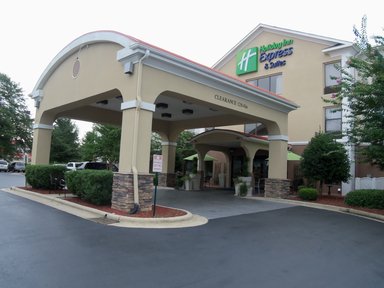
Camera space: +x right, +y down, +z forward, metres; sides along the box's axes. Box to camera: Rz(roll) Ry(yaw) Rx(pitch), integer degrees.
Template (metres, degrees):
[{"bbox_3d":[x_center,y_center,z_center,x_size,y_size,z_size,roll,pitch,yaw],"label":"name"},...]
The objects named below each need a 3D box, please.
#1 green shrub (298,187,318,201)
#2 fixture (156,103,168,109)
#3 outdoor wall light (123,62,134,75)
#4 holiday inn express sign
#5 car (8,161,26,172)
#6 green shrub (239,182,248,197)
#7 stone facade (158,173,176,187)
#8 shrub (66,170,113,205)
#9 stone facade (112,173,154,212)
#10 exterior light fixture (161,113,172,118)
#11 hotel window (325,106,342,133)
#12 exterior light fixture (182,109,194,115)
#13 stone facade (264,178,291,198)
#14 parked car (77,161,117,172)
[{"bbox_3d":[5.908,2.515,15.750,0.980,0.700,0.951,1,-6,21],"label":"green shrub"},{"bbox_3d":[-1.556,-2.009,16.378,0.450,0.200,0.450,8,-8,-43],"label":"fixture"},{"bbox_3d":[-1.982,-2.417,9.879,0.150,0.310,0.280,8,-8,-43],"label":"outdoor wall light"},{"bbox_3d":[5.432,-6.466,23.487,0.220,1.905,4.899,8,-8,-44],"label":"holiday inn express sign"},{"bbox_3d":[-28.043,3.719,50.000,1.850,1.650,4.600,8,-8,-43],"label":"car"},{"bbox_3d":[2.655,2.357,15.950,0.520,0.720,0.504,2,-6,10],"label":"green shrub"},{"bbox_3d":[-1.708,2.538,21.855,0.904,0.910,0.904,8,-8,-44],"label":"stone facade"},{"bbox_3d":[-3.376,1.591,11.338,1.058,1.115,3.308,8,-8,-43],"label":"shrub"},{"bbox_3d":[-1.847,1.483,9.731,0.907,1.115,0.907,8,-8,-43],"label":"stone facade"},{"bbox_3d":[-1.535,-1.718,18.918,0.400,0.200,0.400,8,-8,-44],"label":"exterior light fixture"},{"bbox_3d":[8.853,-1.547,19.493,0.120,1.576,1.127,8,-8,-44],"label":"hotel window"},{"bbox_3d":[-0.198,-1.818,17.591,0.450,0.200,0.450,8,-8,-43],"label":"exterior light fixture"},{"bbox_3d":[4.307,2.263,15.671,0.904,0.955,0.904,8,-8,-44],"label":"stone facade"},{"bbox_3d":[-8.519,2.515,28.000,4.700,1.750,1.900,8,-8,-43],"label":"parked car"}]

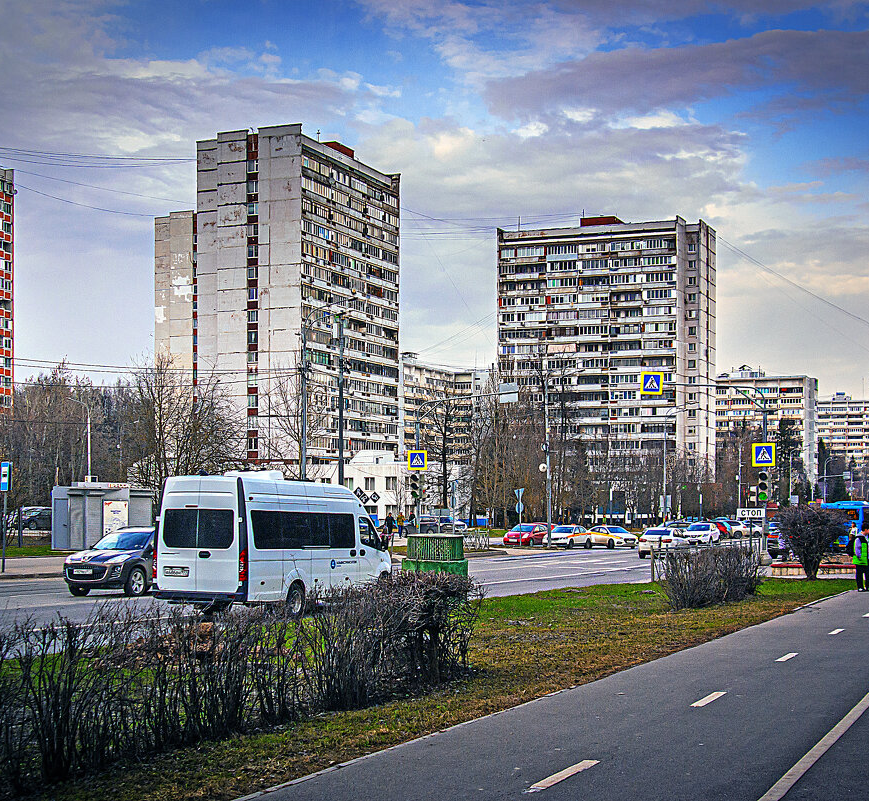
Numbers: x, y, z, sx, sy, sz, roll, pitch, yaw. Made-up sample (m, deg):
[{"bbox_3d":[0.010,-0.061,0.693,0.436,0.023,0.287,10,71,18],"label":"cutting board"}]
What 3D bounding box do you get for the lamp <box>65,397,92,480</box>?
[{"bbox_3d":[-22.405,4.002,87.983,1.800,8.400,0.300,-1,-5,14],"label":"lamp"}]

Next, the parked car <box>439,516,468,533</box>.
[{"bbox_3d":[0.300,9.869,109.000,4.550,1.650,1.840,-3,-5,38],"label":"parked car"}]

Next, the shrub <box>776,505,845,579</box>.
[{"bbox_3d":[10.277,3.875,38.108,1.950,2.050,1.900,-1,-5,15],"label":"shrub"}]

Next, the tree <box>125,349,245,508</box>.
[{"bbox_3d":[-12.430,2.250,70.067,6.200,9.600,6.000,1,-5,-10],"label":"tree"}]

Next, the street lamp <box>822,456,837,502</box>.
[{"bbox_3d":[57.381,13.719,202.572,1.900,11.200,0.900,-2,-5,24],"label":"street lamp"}]

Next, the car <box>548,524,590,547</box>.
[{"bbox_3d":[8.554,8.767,89.578,1.740,1.480,4.420,-2,-5,25],"label":"car"}]

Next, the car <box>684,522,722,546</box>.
[{"bbox_3d":[18.500,9.212,97.000,1.820,1.630,4.450,-2,-4,25],"label":"car"}]

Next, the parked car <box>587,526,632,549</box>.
[{"bbox_3d":[11.470,8.767,89.578,1.750,1.480,4.420,2,-5,-19],"label":"parked car"}]

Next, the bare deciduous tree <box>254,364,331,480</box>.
[{"bbox_3d":[-7.265,2.771,72.029,4.000,9.500,4.000,0,-5,-6],"label":"bare deciduous tree"}]

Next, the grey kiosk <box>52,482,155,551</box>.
[{"bbox_3d":[-14.200,4.980,60.200,2.100,2.850,4.150,-3,-5,31],"label":"grey kiosk"}]

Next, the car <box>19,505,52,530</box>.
[{"bbox_3d":[-29.200,8.858,104.500,1.820,1.650,4.500,-3,-5,40],"label":"car"}]

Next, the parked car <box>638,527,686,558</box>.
[{"bbox_3d":[11.163,6.952,67.853,1.760,1.490,4.410,-2,-5,21],"label":"parked car"}]

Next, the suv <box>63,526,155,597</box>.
[{"bbox_3d":[-7.420,4.075,35.750,1.830,1.690,4.600,-2,-4,24],"label":"suv"}]

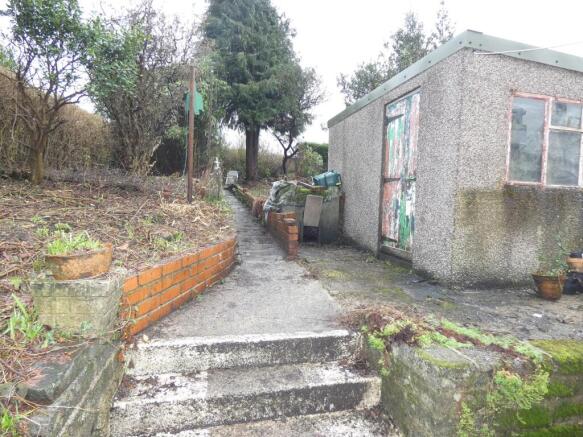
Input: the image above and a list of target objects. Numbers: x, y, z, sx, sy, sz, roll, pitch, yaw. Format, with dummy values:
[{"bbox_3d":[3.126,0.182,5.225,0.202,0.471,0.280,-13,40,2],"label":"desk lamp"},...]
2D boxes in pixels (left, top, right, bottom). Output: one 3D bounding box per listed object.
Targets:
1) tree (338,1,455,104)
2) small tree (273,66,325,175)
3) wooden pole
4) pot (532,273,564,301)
[{"bbox_3d":[3.750,-4.250,12.600,4.200,7.400,4.000,2,4,0],"label":"tree"},{"bbox_3d":[0.232,-3.783,13.000,2.100,4.200,2.000,2,4,0],"label":"small tree"},{"bbox_3d":[-1.865,-1.581,6.300,0.095,2.540,0.095,3,4,0],"label":"wooden pole"},{"bbox_3d":[2.175,0.584,2.850,0.230,0.210,0.230,2,4,0],"label":"pot"}]

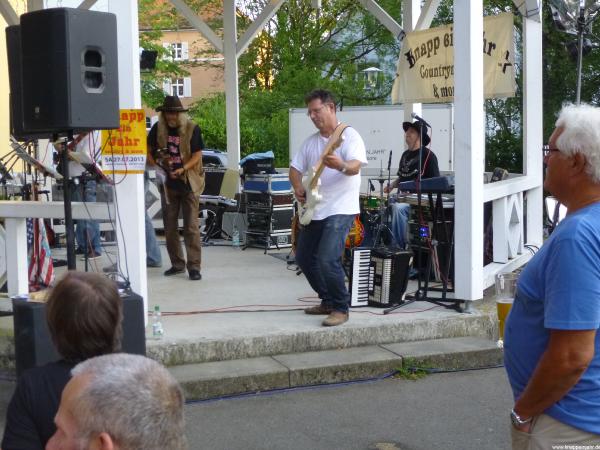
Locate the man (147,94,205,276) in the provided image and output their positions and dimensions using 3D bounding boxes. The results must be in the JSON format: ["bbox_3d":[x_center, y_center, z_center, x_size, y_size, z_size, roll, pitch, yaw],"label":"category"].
[{"bbox_3d":[-1.274,-0.374,9.186,0.570,1.830,0.420,-1,4,7],"label":"man"}]

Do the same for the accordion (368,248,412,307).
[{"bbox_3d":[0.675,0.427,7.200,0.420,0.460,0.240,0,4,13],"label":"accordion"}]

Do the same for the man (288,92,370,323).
[{"bbox_3d":[0.188,-0.141,6.617,0.560,1.680,0.420,1,5,25],"label":"man"}]

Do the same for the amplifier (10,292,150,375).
[{"bbox_3d":[-1.320,0.746,5.393,0.640,0.630,0.510,-3,5,-27],"label":"amplifier"}]

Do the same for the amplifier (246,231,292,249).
[{"bbox_3d":[-0.411,0.180,12.435,0.470,0.230,0.510,-5,6,-44],"label":"amplifier"}]

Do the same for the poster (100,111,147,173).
[{"bbox_3d":[-1.149,-0.542,5.870,0.295,0.420,0.020,-1,4,3],"label":"poster"}]

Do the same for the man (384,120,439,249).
[{"bbox_3d":[1.175,-0.366,9.500,0.650,1.460,0.500,-5,5,-41],"label":"man"}]

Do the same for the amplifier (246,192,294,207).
[{"bbox_3d":[-0.421,-0.348,12.397,0.470,0.180,0.510,-5,6,-44],"label":"amplifier"}]

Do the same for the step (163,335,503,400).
[{"bbox_3d":[0.224,0.947,6.019,2.430,0.124,0.445,-3,4,-20],"label":"step"}]

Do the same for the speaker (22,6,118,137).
[{"bbox_3d":[-1.356,-0.907,5.360,0.435,0.685,0.385,2,5,39],"label":"speaker"}]

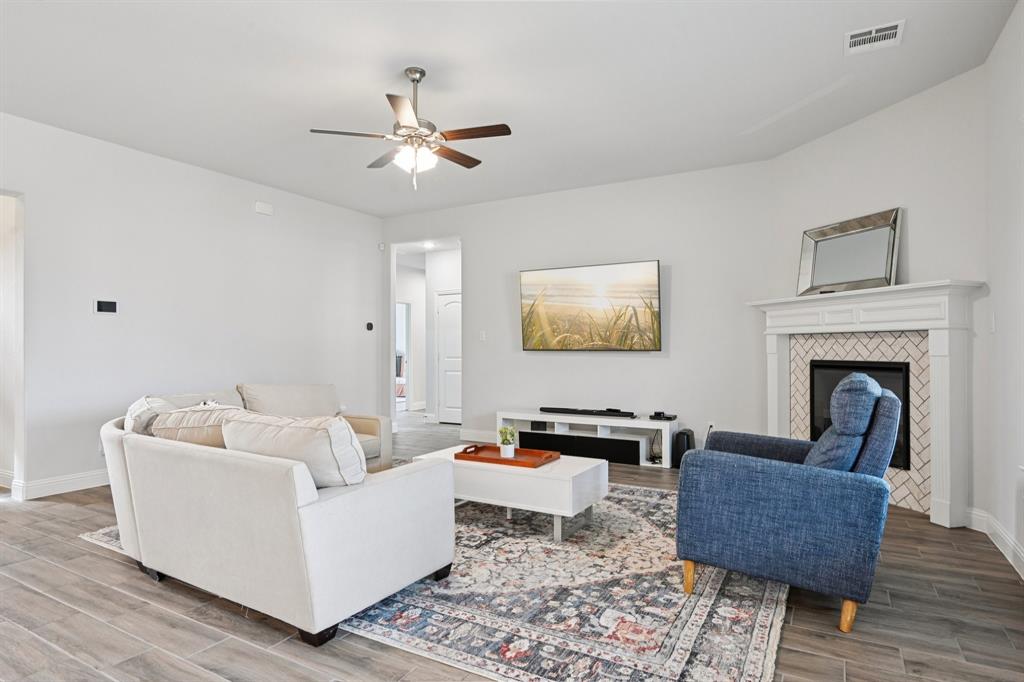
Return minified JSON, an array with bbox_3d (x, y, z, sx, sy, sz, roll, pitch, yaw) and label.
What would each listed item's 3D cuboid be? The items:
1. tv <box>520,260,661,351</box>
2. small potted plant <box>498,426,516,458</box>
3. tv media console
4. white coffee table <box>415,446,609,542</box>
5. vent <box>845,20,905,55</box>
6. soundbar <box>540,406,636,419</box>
[{"bbox_3d":[0.853,-0.361,6.418,1.665,0.955,0.055,0,4,30],"label":"tv"},{"bbox_3d":[-0.032,0.706,3.987,0.115,0.222,0.115,0,-1,0],"label":"small potted plant"},{"bbox_3d":[0.785,1.053,6.316,2.010,0.447,0.345,0,-1,30],"label":"tv media console"},{"bbox_3d":[-0.017,1.038,3.974,1.225,0.420,0.590,0,-1,30],"label":"white coffee table"},{"bbox_3d":[2.118,-1.761,3.333,0.290,0.025,0.280,0,-1,30],"label":"vent"},{"bbox_3d":[0.818,0.804,6.403,1.090,0.055,0.090,0,-1,30],"label":"soundbar"}]

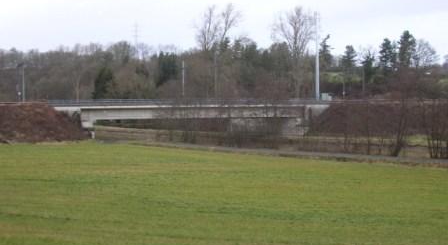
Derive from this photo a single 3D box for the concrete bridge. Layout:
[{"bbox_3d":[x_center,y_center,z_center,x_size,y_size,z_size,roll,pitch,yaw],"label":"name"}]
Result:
[{"bbox_3d":[-6.342,-1.178,131.500,54.535,6.638,11.500,-1,2,-15],"label":"concrete bridge"}]

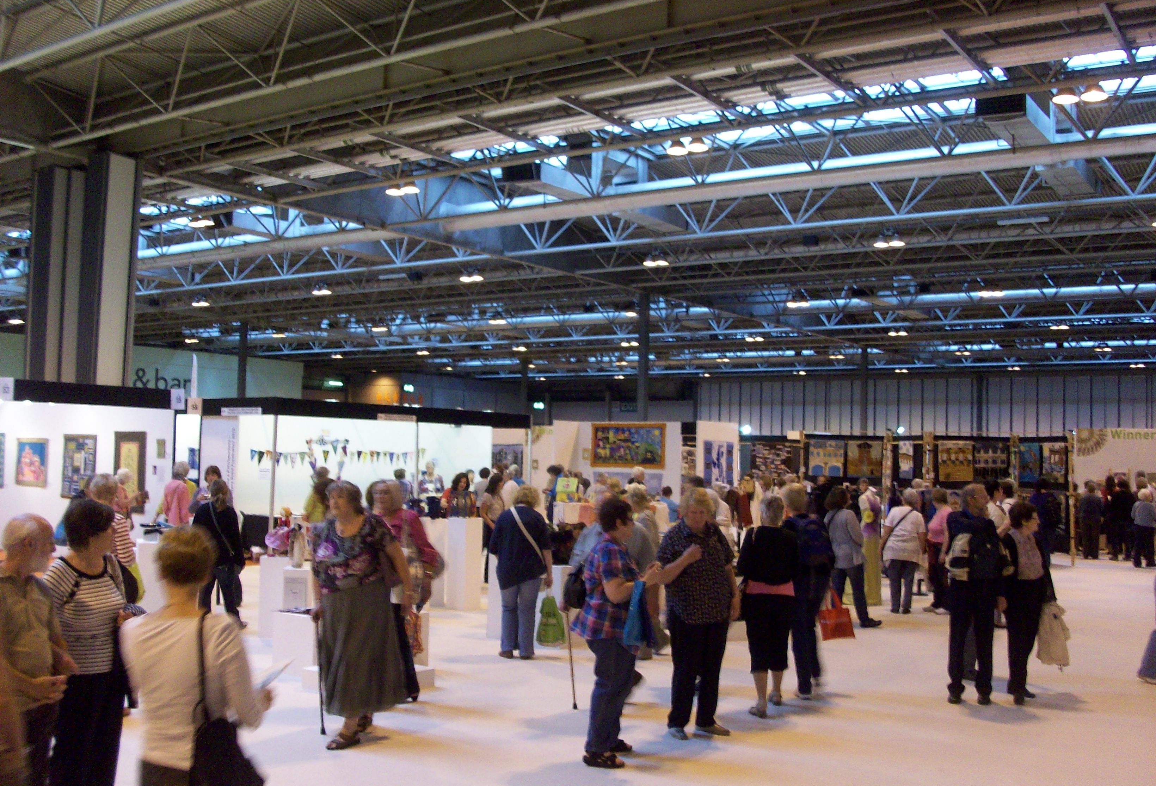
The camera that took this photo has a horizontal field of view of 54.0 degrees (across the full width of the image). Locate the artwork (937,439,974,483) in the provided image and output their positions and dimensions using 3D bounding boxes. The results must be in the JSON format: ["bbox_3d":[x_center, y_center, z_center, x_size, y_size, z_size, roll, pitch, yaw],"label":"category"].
[{"bbox_3d":[8.056,1.471,24.171,0.760,0.860,0.040,-1,-4,30],"label":"artwork"}]

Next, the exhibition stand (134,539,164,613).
[{"bbox_3d":[-4.148,1.926,11.212,0.420,0.900,0.420,3,-4,-24],"label":"exhibition stand"}]

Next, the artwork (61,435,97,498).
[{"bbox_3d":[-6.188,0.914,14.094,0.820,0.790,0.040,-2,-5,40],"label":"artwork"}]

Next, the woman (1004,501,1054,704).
[{"bbox_3d":[3.528,1.627,8.914,0.430,1.540,0.340,3,-4,-33],"label":"woman"}]

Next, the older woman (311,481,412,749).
[{"bbox_3d":[-1.350,1.372,7.188,0.530,1.625,0.440,-1,-4,30],"label":"older woman"}]

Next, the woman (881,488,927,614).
[{"bbox_3d":[4.206,2.011,14.609,0.550,1.587,0.380,0,-4,17],"label":"woman"}]

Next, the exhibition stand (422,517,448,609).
[{"bbox_3d":[-1.630,2.011,13.614,0.290,1.070,0.290,-1,-4,32],"label":"exhibition stand"}]

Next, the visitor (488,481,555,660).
[{"bbox_3d":[-0.498,1.620,10.418,0.550,1.540,0.360,1,-3,6],"label":"visitor"}]

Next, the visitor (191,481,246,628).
[{"bbox_3d":[-3.751,1.652,12.021,0.480,1.510,0.400,2,-3,-9],"label":"visitor"}]

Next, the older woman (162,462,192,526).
[{"bbox_3d":[-4.325,1.586,12.145,0.410,1.691,0.310,1,-4,7],"label":"older woman"}]

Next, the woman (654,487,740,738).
[{"bbox_3d":[0.811,1.450,7.612,0.550,1.631,0.350,2,-4,-6],"label":"woman"}]

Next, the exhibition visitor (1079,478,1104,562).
[{"bbox_3d":[11.508,2.833,25.457,0.500,1.713,0.350,0,-4,19],"label":"exhibition visitor"}]

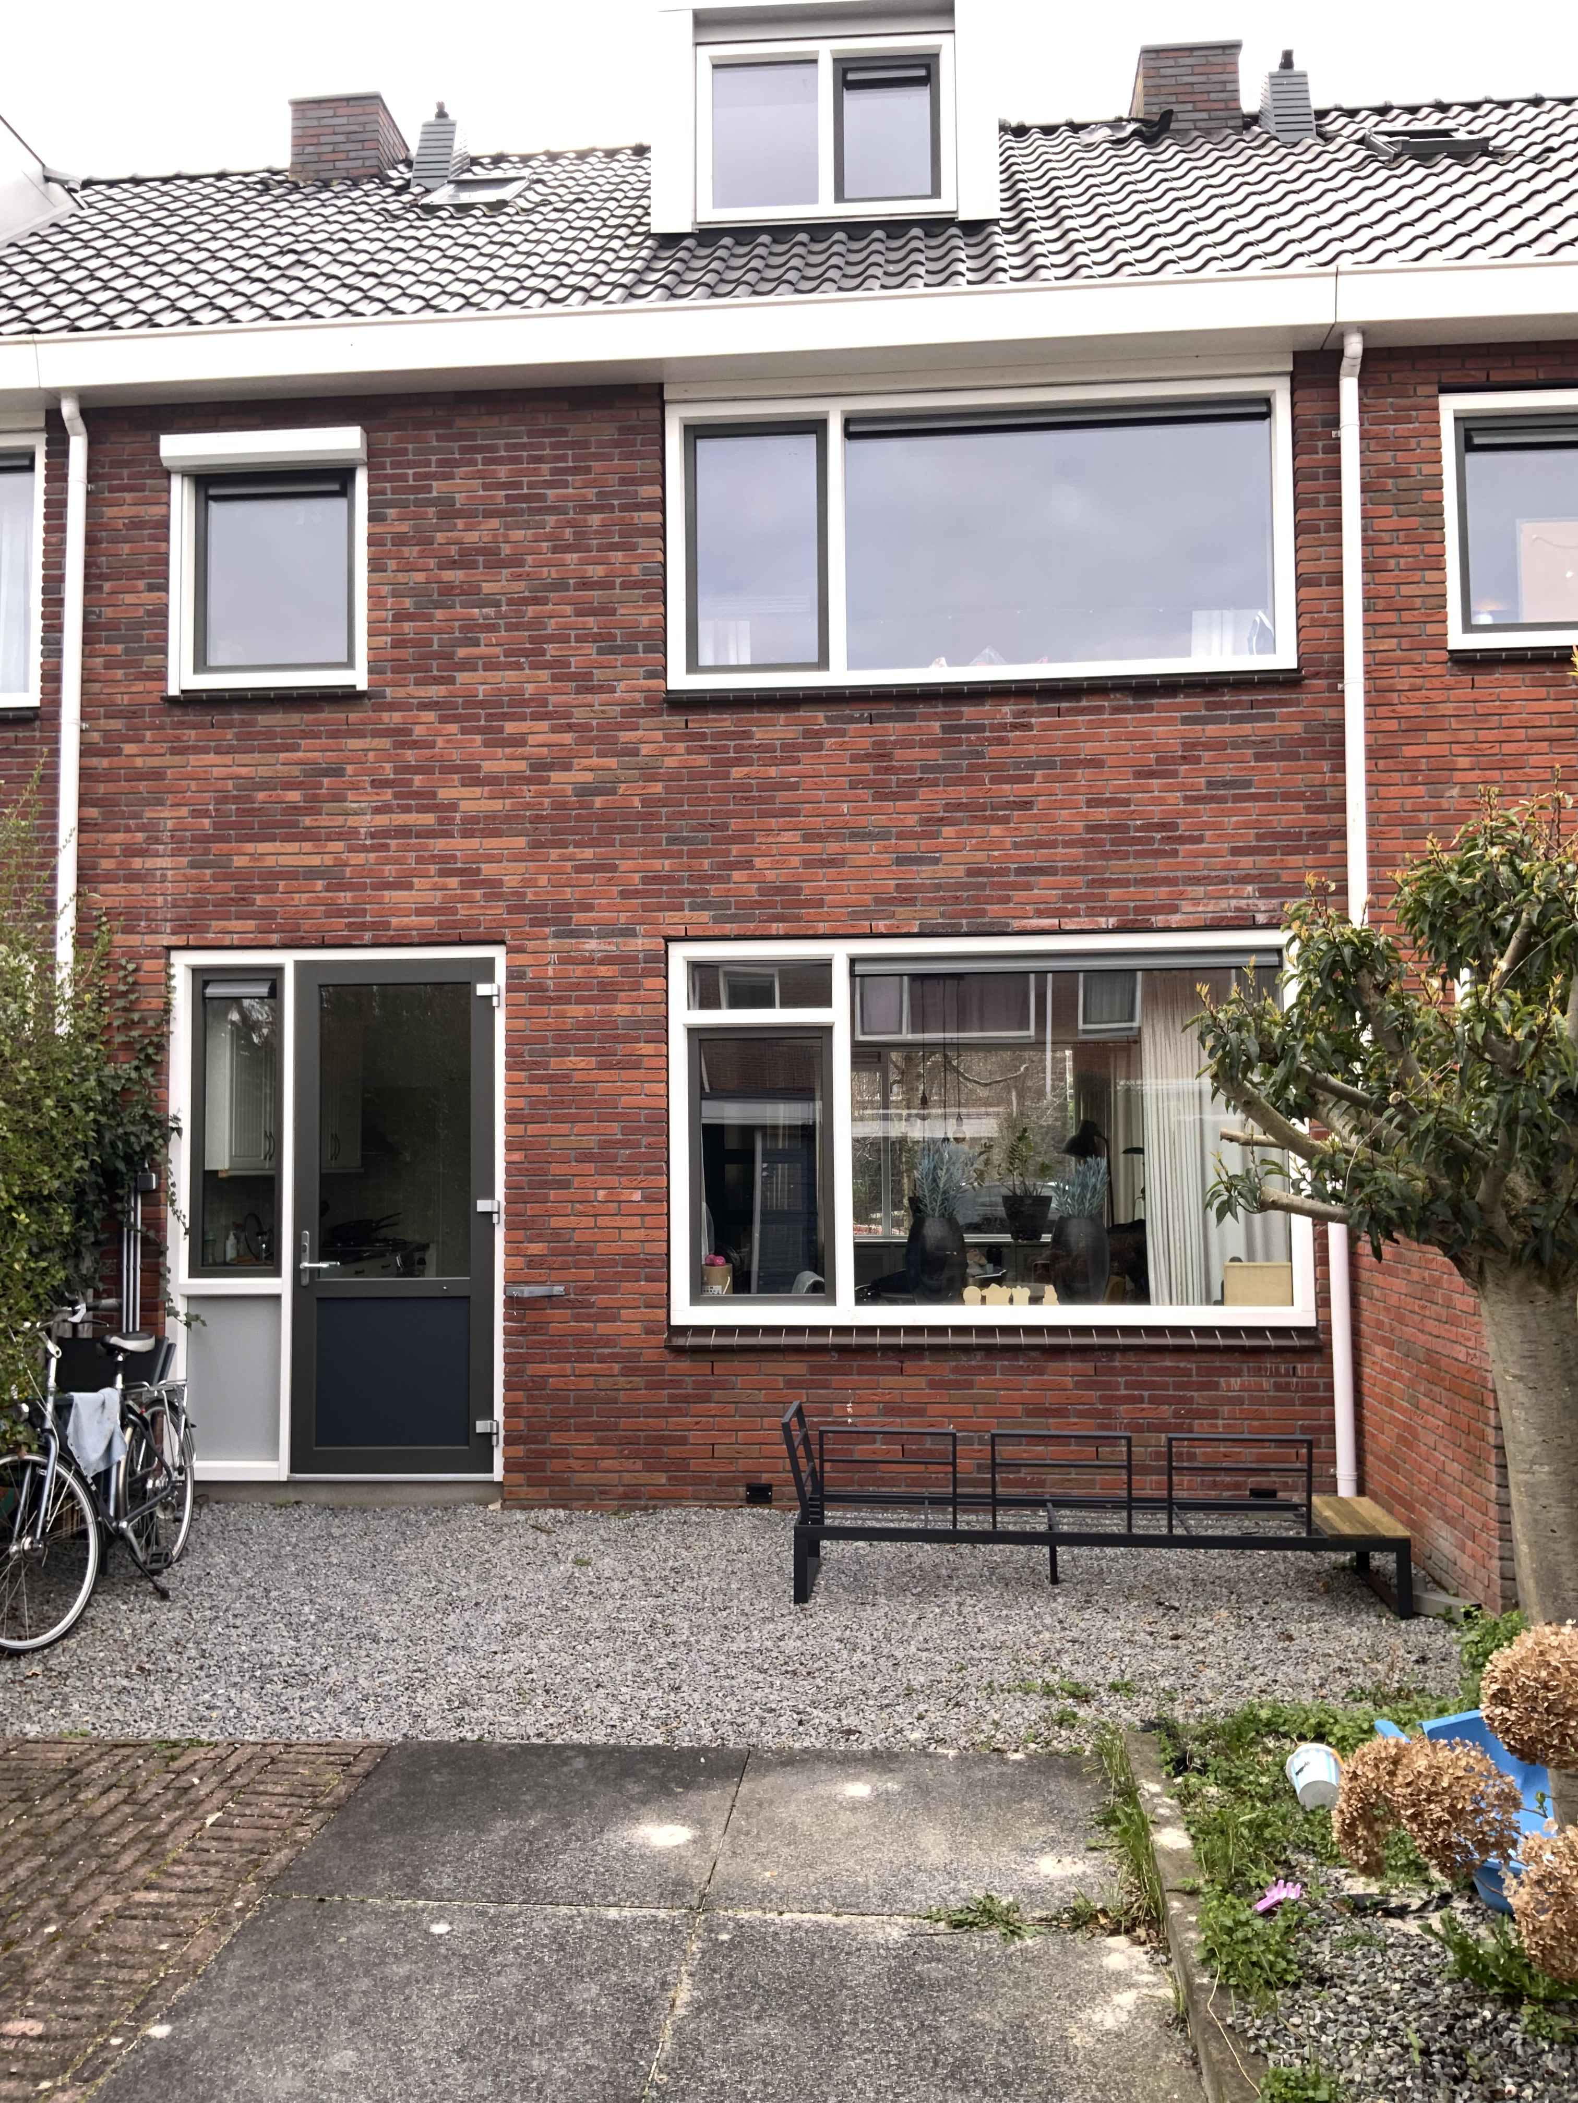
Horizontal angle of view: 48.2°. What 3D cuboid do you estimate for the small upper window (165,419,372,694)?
[{"bbox_3d":[-2.519,-2.344,8.526,1.005,1.230,0.260,-1,-4,5],"label":"small upper window"}]

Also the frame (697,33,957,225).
[{"bbox_3d":[0.206,-4.975,9.559,1.398,0.990,0.120,-1,-4,5],"label":"frame"}]

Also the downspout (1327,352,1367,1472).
[{"bbox_3d":[2.511,-0.629,7.863,0.230,5.250,0.200,-1,-4,5],"label":"downspout"}]

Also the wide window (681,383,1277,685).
[{"bbox_3d":[0.889,-2.442,8.376,2.948,1.406,0.120,-1,-4,5],"label":"wide window"}]

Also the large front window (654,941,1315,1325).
[{"bbox_3d":[0.914,0.368,8.195,2.940,1.802,0.120,-1,-4,5],"label":"large front window"}]

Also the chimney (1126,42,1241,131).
[{"bbox_3d":[2.744,-6.442,12.234,0.677,0.647,0.780,-1,-4,5],"label":"chimney"}]

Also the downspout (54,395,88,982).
[{"bbox_3d":[-3.441,-0.568,8.360,0.095,5.240,0.200,-1,-4,5],"label":"downspout"}]

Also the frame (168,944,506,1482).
[{"bbox_3d":[-2.152,0.769,8.428,1.646,2.514,0.120,-1,-4,5],"label":"frame"}]

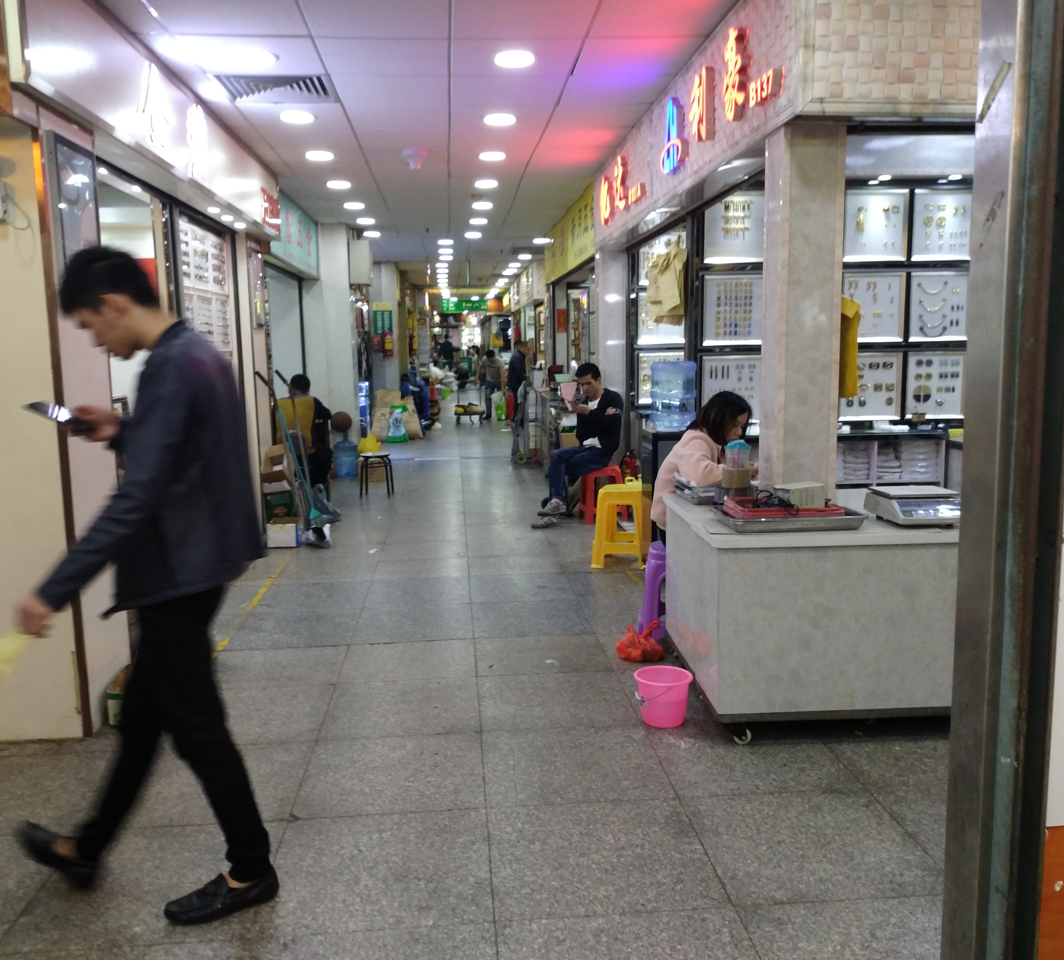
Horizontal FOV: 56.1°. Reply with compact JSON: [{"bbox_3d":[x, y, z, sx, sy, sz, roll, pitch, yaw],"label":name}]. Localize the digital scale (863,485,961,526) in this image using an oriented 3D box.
[{"bbox_3d":[1.385,0.093,3.552,0.290,0.110,0.320,-1,7,-2],"label":"digital scale"}]

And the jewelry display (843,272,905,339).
[{"bbox_3d":[2.142,-1.099,6.340,0.415,0.430,0.070,-2,7,-4],"label":"jewelry display"}]

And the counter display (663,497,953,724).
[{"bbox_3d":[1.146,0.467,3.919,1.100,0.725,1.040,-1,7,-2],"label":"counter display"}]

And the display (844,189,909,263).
[{"bbox_3d":[2.143,-1.590,6.277,0.415,0.445,0.070,-2,7,-4],"label":"display"}]

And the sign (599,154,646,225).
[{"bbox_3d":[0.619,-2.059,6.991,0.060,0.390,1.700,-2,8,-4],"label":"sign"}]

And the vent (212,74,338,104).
[{"bbox_3d":[-1.359,-2.108,5.368,0.600,0.040,0.600,-2,8,-4],"label":"vent"}]

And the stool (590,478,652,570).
[{"bbox_3d":[0.574,0.295,6.411,0.350,0.480,0.340,0,8,8],"label":"stool"}]

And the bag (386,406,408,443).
[{"bbox_3d":[-2.022,-0.847,14.956,0.320,0.550,0.200,-1,8,2],"label":"bag"}]

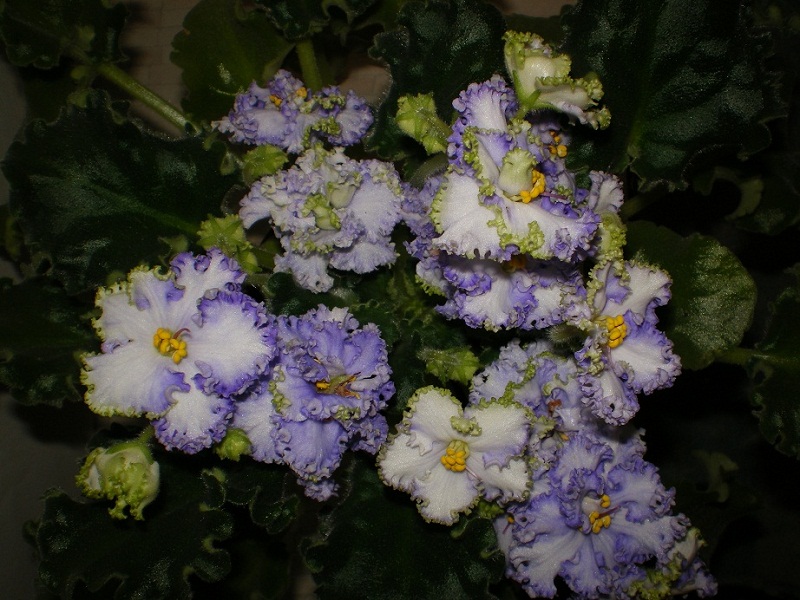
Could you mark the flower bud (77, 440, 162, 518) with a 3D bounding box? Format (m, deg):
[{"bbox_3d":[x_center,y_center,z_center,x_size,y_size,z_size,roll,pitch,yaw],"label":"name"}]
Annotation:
[{"bbox_3d":[-0.086,0.054,0.268,0.023,0.022,0.022,7,53,5],"label":"flower bud"}]

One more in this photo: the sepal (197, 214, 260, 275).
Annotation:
[{"bbox_3d":[-0.058,-0.019,0.297,0.021,0.015,0.018,19,56,14],"label":"sepal"}]

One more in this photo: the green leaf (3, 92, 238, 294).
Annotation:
[{"bbox_3d":[-0.101,-0.039,0.318,0.078,0.020,0.068,17,68,15],"label":"green leaf"}]

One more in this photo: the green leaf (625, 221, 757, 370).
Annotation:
[{"bbox_3d":[0.100,-0.002,0.310,0.054,0.014,0.053,5,65,-4],"label":"green leaf"}]

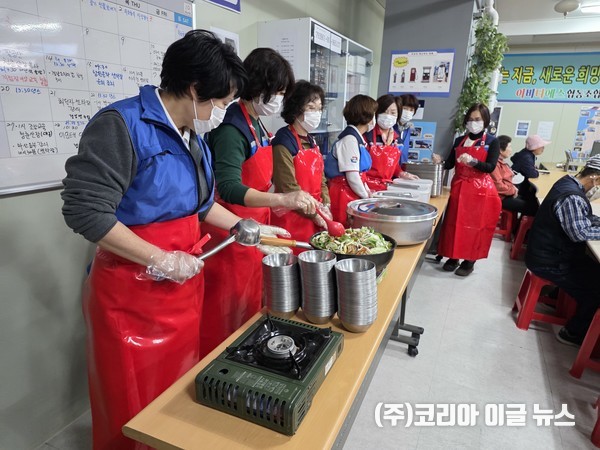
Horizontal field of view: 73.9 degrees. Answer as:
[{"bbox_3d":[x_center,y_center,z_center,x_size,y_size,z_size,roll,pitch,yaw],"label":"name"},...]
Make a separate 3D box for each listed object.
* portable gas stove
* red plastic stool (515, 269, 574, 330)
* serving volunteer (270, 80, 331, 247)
[{"bbox_3d":[-0.065,0.377,1.092,0.268,0.086,0.350,8,17,22],"label":"portable gas stove"},{"bbox_3d":[1.795,0.514,2.891,0.350,0.440,0.350,8,17,21],"label":"red plastic stool"},{"bbox_3d":[0.019,0.096,2.098,0.430,1.580,0.460,12,18,33],"label":"serving volunteer"}]

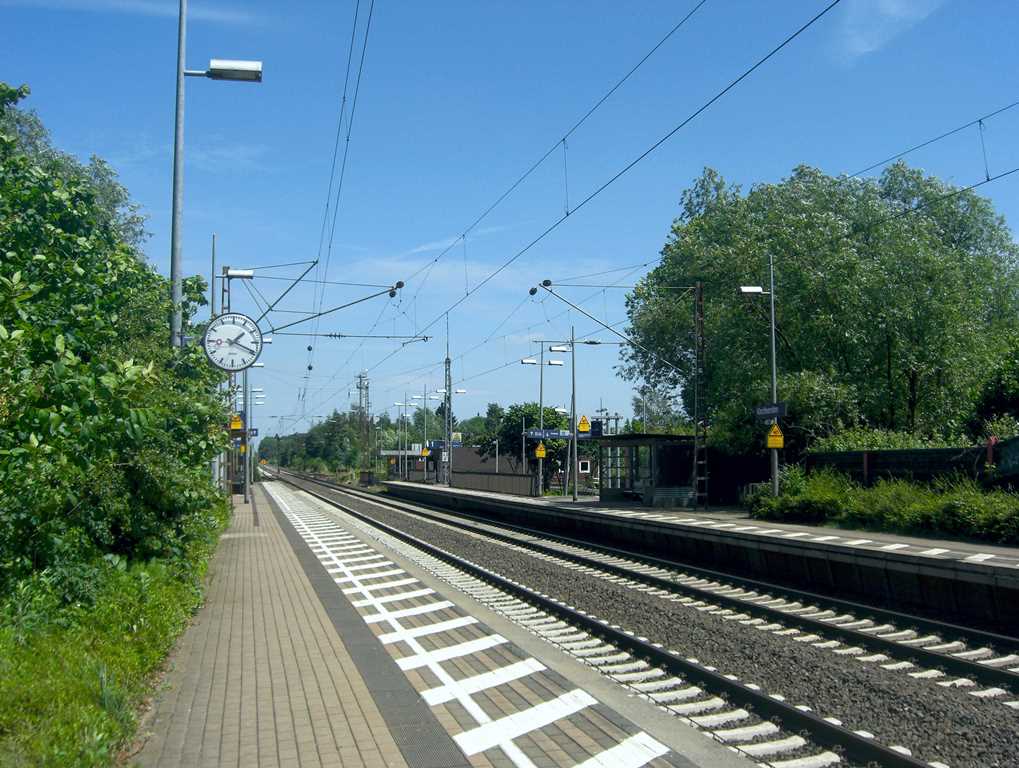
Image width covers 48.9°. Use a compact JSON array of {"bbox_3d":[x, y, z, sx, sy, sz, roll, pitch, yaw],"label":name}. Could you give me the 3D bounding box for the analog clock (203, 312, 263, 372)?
[{"bbox_3d":[-3.411,-0.511,13.800,0.735,0.735,0.180,1,-4,-13],"label":"analog clock"}]

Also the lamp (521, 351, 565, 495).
[{"bbox_3d":[1.595,1.790,54.500,2.050,7.100,0.350,1,-4,-13],"label":"lamp"}]

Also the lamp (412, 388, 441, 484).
[{"bbox_3d":[-6.371,3.876,85.500,2.100,7.200,0.350,1,-4,-13],"label":"lamp"}]

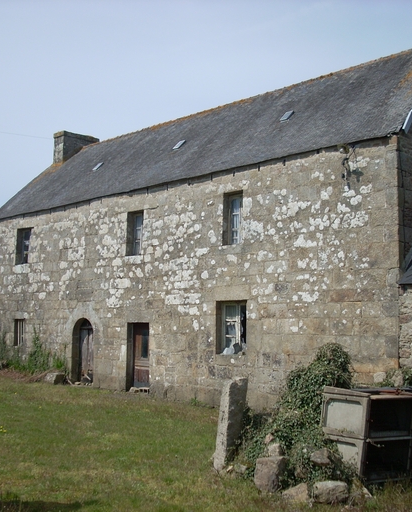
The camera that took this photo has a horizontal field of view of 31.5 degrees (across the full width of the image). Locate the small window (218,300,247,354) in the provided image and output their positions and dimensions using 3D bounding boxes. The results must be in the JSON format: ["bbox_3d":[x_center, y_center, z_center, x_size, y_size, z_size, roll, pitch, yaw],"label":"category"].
[{"bbox_3d":[0.763,1.915,19.410,0.220,1.420,1.120,9,-10,-43],"label":"small window"}]

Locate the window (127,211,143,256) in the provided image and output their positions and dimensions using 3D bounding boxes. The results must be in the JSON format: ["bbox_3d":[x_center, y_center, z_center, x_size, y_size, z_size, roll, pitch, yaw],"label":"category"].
[{"bbox_3d":[-2.126,-0.689,22.852,0.220,1.400,0.810,9,-10,-43],"label":"window"}]

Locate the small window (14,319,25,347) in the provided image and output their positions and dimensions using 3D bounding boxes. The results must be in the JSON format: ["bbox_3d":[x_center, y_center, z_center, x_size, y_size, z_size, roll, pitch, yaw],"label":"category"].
[{"bbox_3d":[-6.863,2.869,27.247,0.200,1.000,0.750,9,-10,-43],"label":"small window"}]

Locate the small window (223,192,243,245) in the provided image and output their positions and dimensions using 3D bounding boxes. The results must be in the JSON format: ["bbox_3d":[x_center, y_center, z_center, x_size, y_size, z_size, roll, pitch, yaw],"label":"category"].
[{"bbox_3d":[0.833,-1.004,19.796,0.220,1.430,0.740,9,-10,-43],"label":"small window"}]

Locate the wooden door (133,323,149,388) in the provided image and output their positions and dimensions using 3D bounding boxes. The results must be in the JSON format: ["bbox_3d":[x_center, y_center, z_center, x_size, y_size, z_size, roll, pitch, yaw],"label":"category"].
[{"bbox_3d":[-1.918,3.069,22.173,0.120,2.010,1.020,9,-10,-43],"label":"wooden door"}]

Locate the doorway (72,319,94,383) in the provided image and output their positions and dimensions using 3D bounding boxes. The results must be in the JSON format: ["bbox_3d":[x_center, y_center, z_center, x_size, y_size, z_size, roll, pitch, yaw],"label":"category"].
[{"bbox_3d":[-3.977,3.165,24.216,0.300,2.160,1.200,9,-10,-43],"label":"doorway"}]

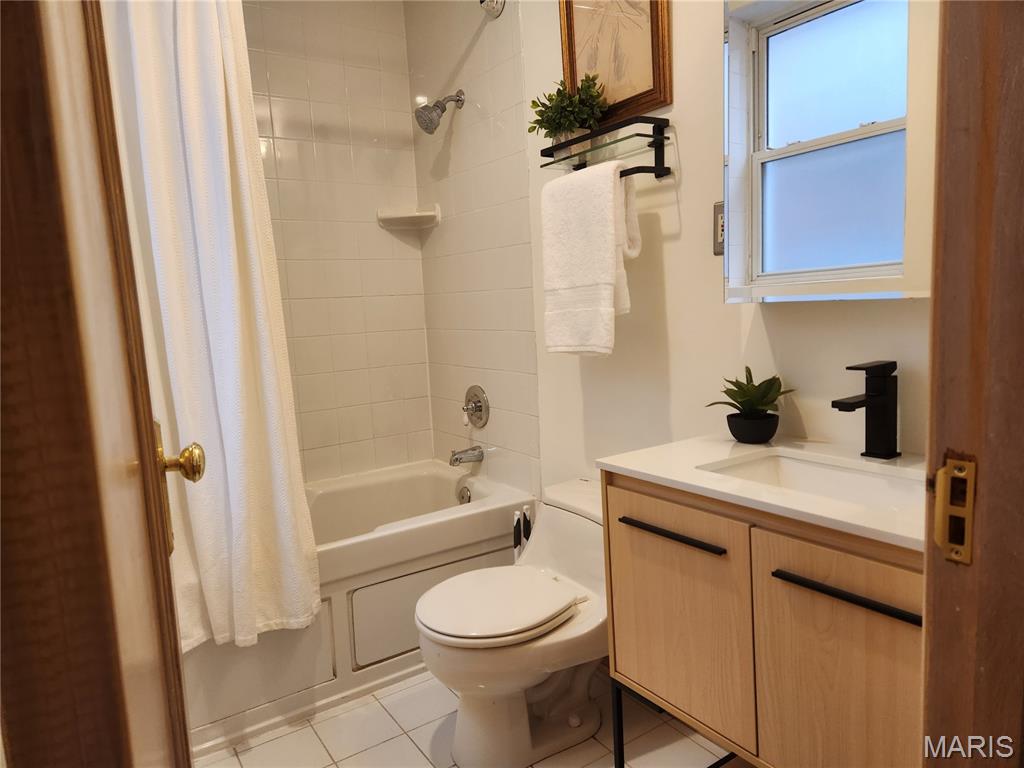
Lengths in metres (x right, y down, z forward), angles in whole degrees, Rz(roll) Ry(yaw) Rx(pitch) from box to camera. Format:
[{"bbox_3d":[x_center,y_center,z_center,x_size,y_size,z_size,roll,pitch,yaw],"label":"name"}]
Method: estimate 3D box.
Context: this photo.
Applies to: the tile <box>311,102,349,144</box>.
[{"bbox_3d":[-0.729,-1.051,2.740,0.153,0.152,0.010,-8,9,-33],"label":"tile"}]

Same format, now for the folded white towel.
[{"bbox_3d":[0.230,-0.353,2.002,0.115,0.518,0.310,-8,9,-35],"label":"folded white towel"}]

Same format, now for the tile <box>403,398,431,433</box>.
[{"bbox_3d":[-0.422,0.136,3.059,0.124,0.152,0.010,-8,9,-33],"label":"tile"}]

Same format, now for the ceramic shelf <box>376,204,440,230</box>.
[{"bbox_3d":[-0.424,-0.713,2.917,0.260,0.082,0.132,-1,7,11],"label":"ceramic shelf"}]

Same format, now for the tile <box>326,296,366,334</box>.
[{"bbox_3d":[-0.678,-0.280,2.791,0.151,0.149,0.010,-8,10,-35],"label":"tile"}]

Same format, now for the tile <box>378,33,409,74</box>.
[{"bbox_3d":[-0.500,-1.389,2.863,0.124,0.152,0.010,-8,9,-33],"label":"tile"}]

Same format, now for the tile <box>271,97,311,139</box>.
[{"bbox_3d":[-0.854,-1.030,2.646,0.153,0.153,0.009,-8,9,-35],"label":"tile"}]

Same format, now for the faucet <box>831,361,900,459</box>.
[{"bbox_3d":[0.695,0.059,1.334,0.174,0.191,0.051,-8,10,-35],"label":"faucet"}]

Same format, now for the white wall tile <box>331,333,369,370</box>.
[{"bbox_3d":[-0.682,-0.133,2.859,0.153,0.153,0.009,-8,9,-35],"label":"white wall tile"}]

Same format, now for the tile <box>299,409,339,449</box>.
[{"bbox_3d":[-0.794,0.190,2.812,0.153,0.153,0.009,-8,9,-35],"label":"tile"}]

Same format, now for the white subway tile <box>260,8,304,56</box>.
[{"bbox_3d":[-0.869,-1.334,2.604,0.153,0.153,0.009,-8,9,-35],"label":"white subway tile"}]

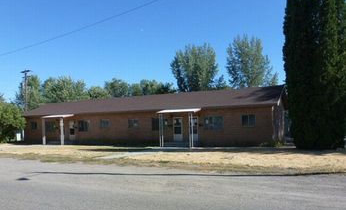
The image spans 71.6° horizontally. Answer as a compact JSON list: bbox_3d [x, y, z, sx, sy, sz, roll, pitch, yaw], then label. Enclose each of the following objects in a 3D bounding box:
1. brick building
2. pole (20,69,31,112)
[{"bbox_3d":[-3.456,1.705,27.468,28.859,4.900,9.600,-4,-4,25],"label":"brick building"},{"bbox_3d":[-28.015,-0.321,45.551,2.400,12.883,0.400,-4,-5,30],"label":"pole"}]

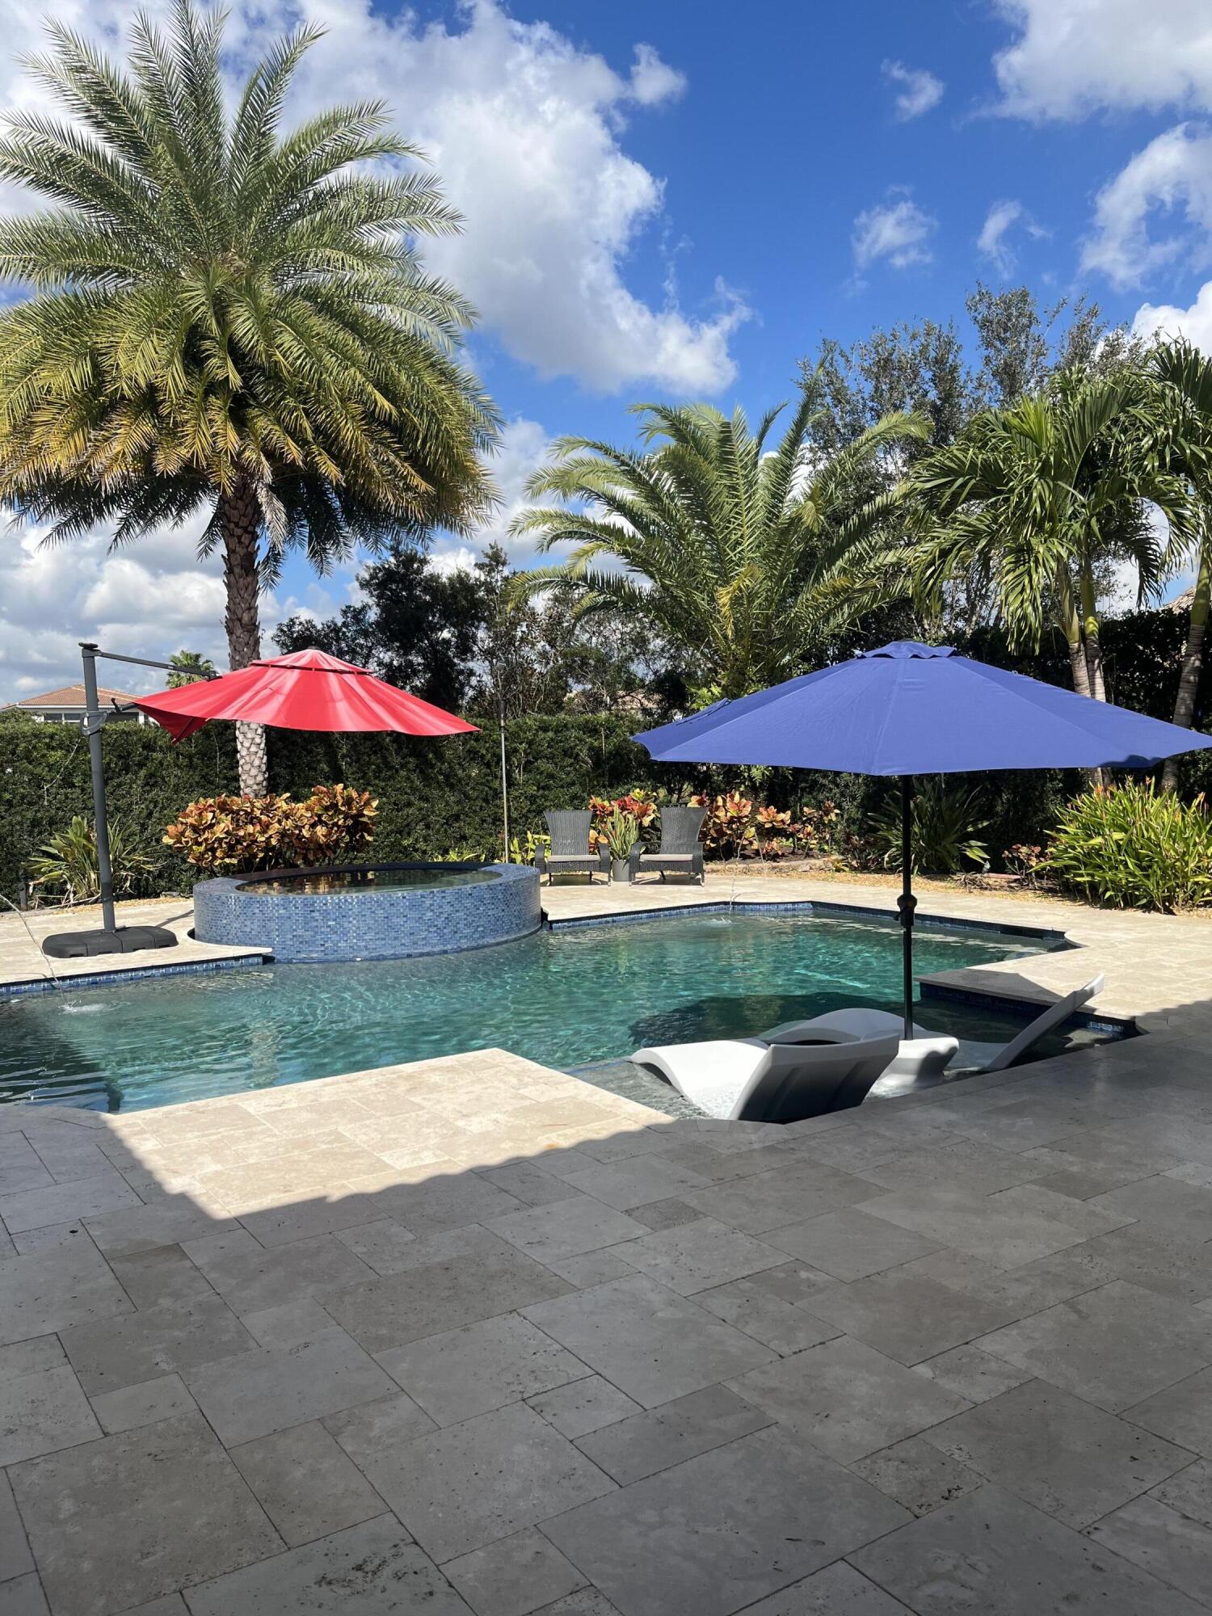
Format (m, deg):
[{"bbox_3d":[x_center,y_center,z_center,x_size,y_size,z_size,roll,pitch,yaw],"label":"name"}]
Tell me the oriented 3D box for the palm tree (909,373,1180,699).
[{"bbox_3d":[4.618,-1.875,12.740,2.900,5.400,2.900,-1,2,0],"label":"palm tree"}]

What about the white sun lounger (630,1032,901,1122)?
[{"bbox_3d":[0.670,1.215,5.644,0.580,0.645,1.680,-2,2,-18],"label":"white sun lounger"}]

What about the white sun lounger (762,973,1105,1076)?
[{"bbox_3d":[1.692,1.165,6.425,1.680,0.645,0.580,1,3,35],"label":"white sun lounger"}]

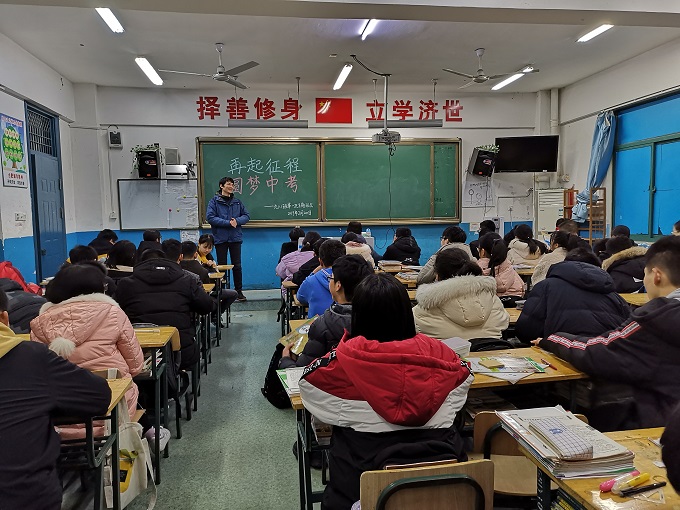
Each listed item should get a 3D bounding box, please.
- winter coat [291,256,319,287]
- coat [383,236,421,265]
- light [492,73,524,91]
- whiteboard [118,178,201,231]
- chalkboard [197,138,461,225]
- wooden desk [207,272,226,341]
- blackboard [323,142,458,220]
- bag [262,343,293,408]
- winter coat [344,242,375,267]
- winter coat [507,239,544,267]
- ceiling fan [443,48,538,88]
[{"bbox_3d":[-0.161,0.296,4.647,0.500,0.600,0.420,-2,4,-13],"label":"winter coat"},{"bbox_3d":[0.747,0.090,6.438,0.480,0.640,0.420,-2,4,-8],"label":"coat"},{"bbox_3d":[2.478,-2.535,7.678,0.140,0.090,1.260,-2,5,-8],"label":"light"},{"bbox_3d":[-2.740,-0.767,8.133,1.190,0.770,0.040,-2,5,-8],"label":"whiteboard"},{"bbox_3d":[-0.094,-1.185,8.655,4.300,1.412,0.100,-2,4,-8],"label":"chalkboard"},{"bbox_3d":[-1.778,0.585,5.544,1.120,0.710,0.440,-2,4,-8],"label":"wooden desk"},{"bbox_3d":[0.857,-1.201,8.784,2.317,1.316,0.060,-2,4,-8],"label":"blackboard"},{"bbox_3d":[-0.303,0.630,2.823,0.190,0.370,0.280,-2,5,-8],"label":"bag"},{"bbox_3d":[0.160,0.180,5.436,0.480,0.650,0.420,-2,5,-8],"label":"winter coat"},{"bbox_3d":[2.028,0.130,5.867,0.480,0.640,0.420,-2,5,-8],"label":"winter coat"},{"bbox_3d":[1.732,-2.334,6.600,1.250,0.411,1.200,-2,4,-8],"label":"ceiling fan"}]

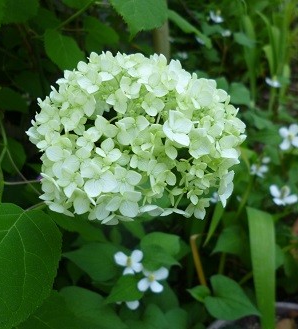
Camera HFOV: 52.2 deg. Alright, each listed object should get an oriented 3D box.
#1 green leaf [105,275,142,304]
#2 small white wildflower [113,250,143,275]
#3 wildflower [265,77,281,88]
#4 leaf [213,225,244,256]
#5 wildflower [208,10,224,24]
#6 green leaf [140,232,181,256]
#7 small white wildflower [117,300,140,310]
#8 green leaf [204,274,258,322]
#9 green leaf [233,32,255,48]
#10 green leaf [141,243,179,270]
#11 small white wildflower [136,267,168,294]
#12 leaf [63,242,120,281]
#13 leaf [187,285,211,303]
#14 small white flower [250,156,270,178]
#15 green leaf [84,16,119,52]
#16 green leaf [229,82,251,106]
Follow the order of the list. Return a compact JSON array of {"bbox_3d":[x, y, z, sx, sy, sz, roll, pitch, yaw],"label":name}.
[{"bbox_3d":[-0.028,0.151,0.364,0.052,0.010,0.032,-25,57,-18],"label":"green leaf"},{"bbox_3d":[-0.024,0.118,0.365,0.031,0.014,0.031,-9,54,-7],"label":"small white wildflower"},{"bbox_3d":[0.252,-0.167,0.620,0.030,0.015,0.030,12,34,19],"label":"wildflower"},{"bbox_3d":[0.114,0.111,0.427,0.065,0.012,0.043,-34,60,-23],"label":"leaf"},{"bbox_3d":[0.138,-0.300,0.620,0.032,0.020,0.032,2,37,-2],"label":"wildflower"},{"bbox_3d":[0.015,0.101,0.385,0.051,0.010,0.033,8,50,7],"label":"green leaf"},{"bbox_3d":[-0.025,0.172,0.385,0.031,0.017,0.031,0,45,0],"label":"small white wildflower"},{"bbox_3d":[0.104,0.167,0.372,0.067,0.014,0.049,19,52,15],"label":"green leaf"},{"bbox_3d":[0.204,-0.261,0.634,0.052,0.012,0.065,-33,54,-29],"label":"green leaf"},{"bbox_3d":[0.015,0.116,0.373,0.055,0.010,0.036,18,55,13],"label":"green leaf"},{"bbox_3d":[0.004,0.137,0.360,0.034,0.014,0.034,11,53,5],"label":"small white wildflower"},{"bbox_3d":[-0.068,0.120,0.376,0.082,0.014,0.049,0,49,8],"label":"leaf"},{"bbox_3d":[0.060,0.153,0.361,0.028,0.010,0.019,9,46,9],"label":"leaf"},{"bbox_3d":[0.168,0.005,0.460,0.028,0.016,0.028,18,44,19],"label":"small white flower"},{"bbox_3d":[-0.085,-0.212,0.499,0.077,0.012,0.071,23,66,11],"label":"green leaf"},{"bbox_3d":[0.146,-0.115,0.499,0.047,0.012,0.062,-14,53,-19],"label":"green leaf"}]

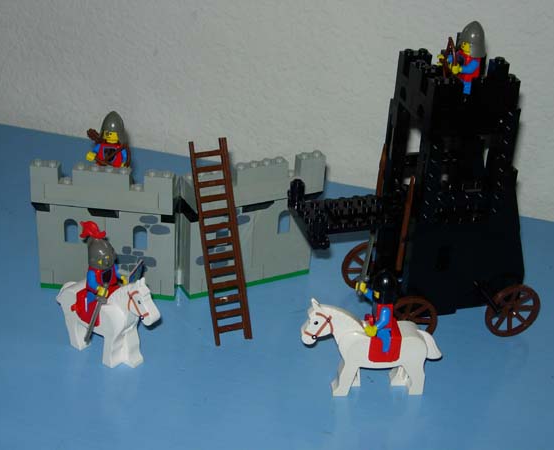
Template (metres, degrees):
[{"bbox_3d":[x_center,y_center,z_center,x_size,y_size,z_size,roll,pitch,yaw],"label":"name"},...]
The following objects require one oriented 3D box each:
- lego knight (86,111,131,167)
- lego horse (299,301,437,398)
[{"bbox_3d":[-0.094,-0.042,0.596,0.025,0.047,0.018,5,28,3],"label":"lego knight"},{"bbox_3d":[0.049,0.061,0.547,0.075,0.053,0.018,0,28,-6],"label":"lego horse"}]

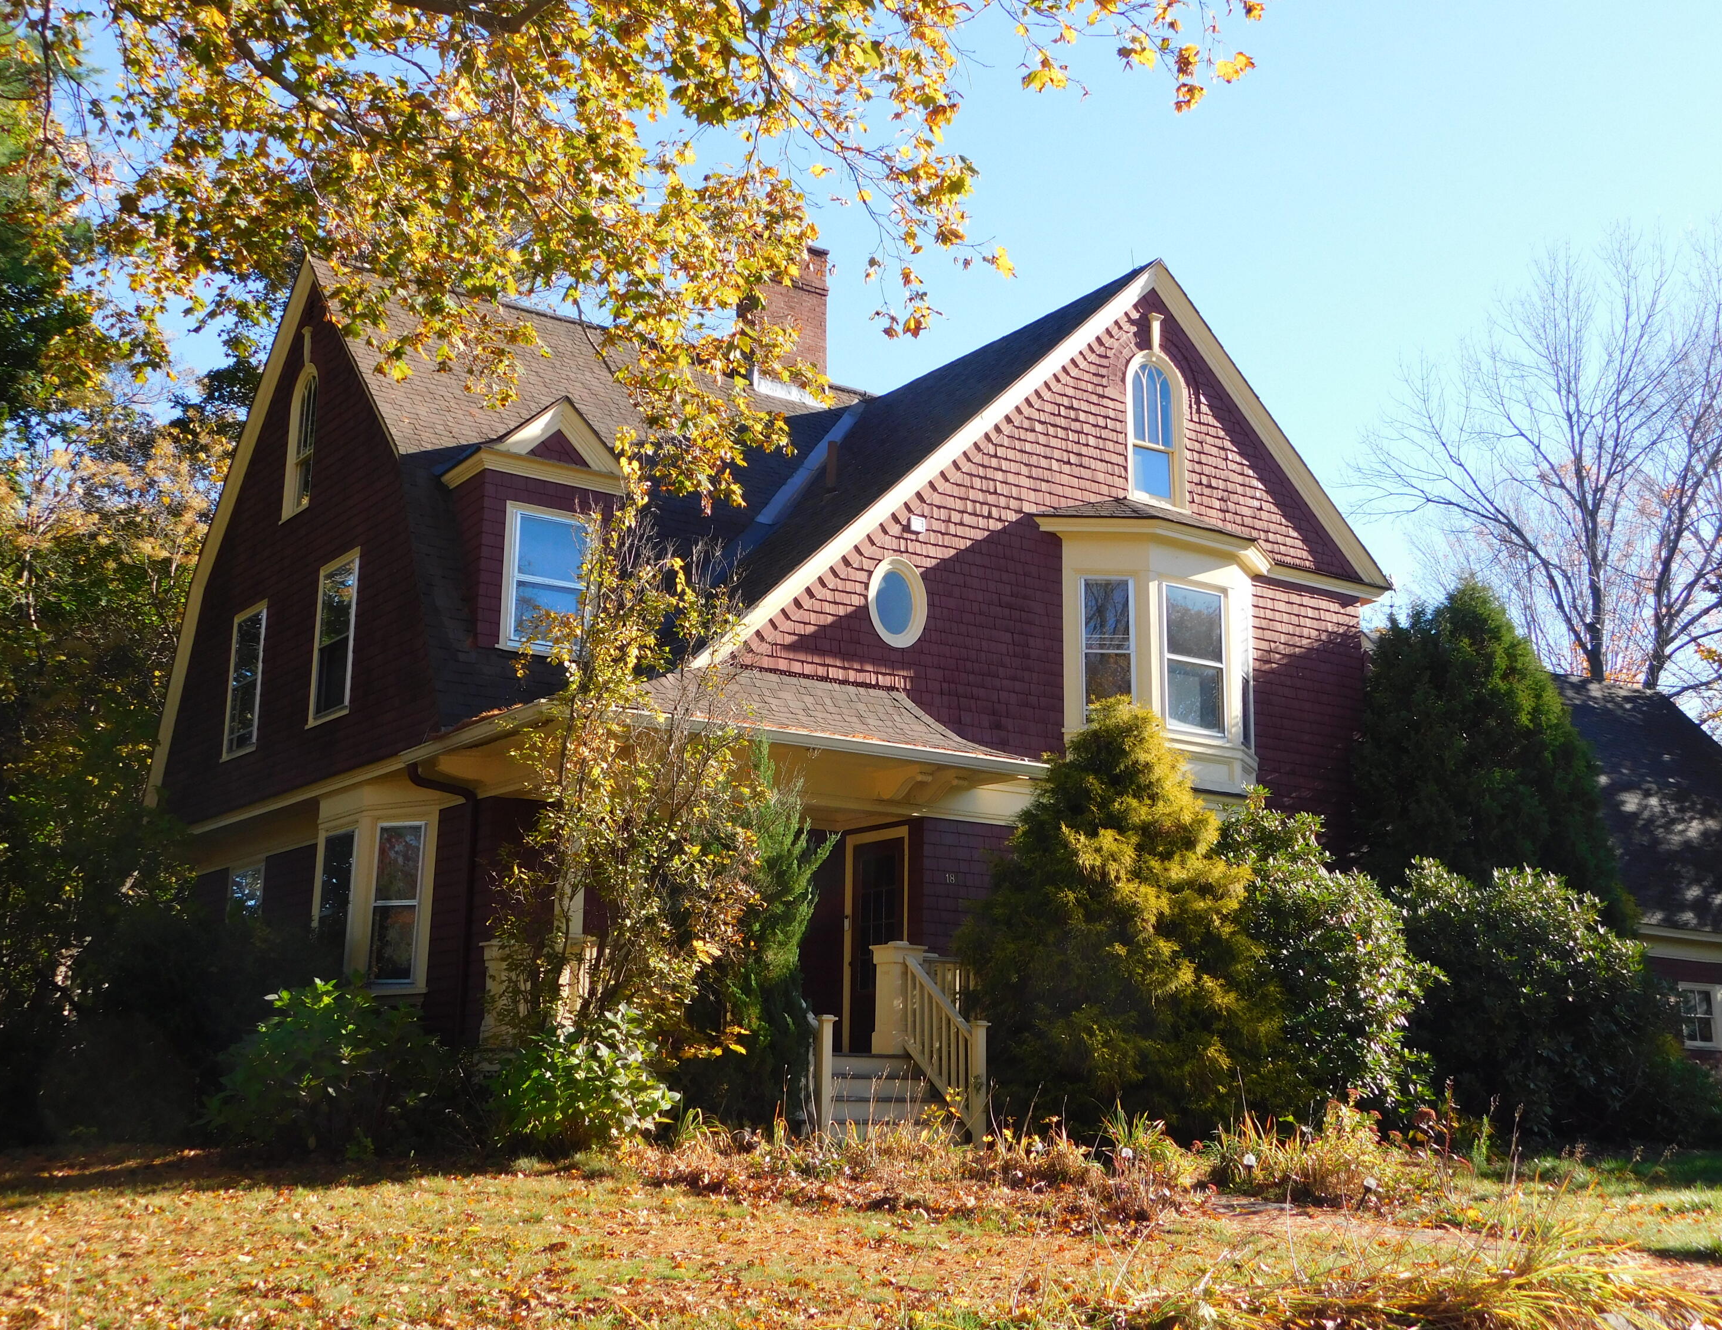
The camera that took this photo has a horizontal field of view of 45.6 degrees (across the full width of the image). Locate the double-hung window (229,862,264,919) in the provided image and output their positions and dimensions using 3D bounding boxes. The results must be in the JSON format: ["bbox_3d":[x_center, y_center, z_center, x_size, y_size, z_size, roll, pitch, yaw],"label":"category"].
[{"bbox_3d":[-7.352,3.133,24.409,0.130,1.420,1.070,9,-14,-33],"label":"double-hung window"}]

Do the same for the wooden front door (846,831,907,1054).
[{"bbox_3d":[0.165,2.930,21.559,0.120,2.300,1.060,9,-15,-34],"label":"wooden front door"}]

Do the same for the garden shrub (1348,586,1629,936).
[{"bbox_3d":[7.073,2.109,23.447,3.050,6.261,2.800,-3,-12,17],"label":"garden shrub"}]

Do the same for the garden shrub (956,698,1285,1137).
[{"bbox_3d":[2.335,2.301,18.515,2.942,4.035,2.883,1,-12,0],"label":"garden shrub"}]

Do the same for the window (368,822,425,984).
[{"bbox_3d":[-4.506,2.317,19.984,0.579,1.578,0.100,-5,-13,26],"label":"window"}]

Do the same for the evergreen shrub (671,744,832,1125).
[{"bbox_3d":[-0.877,2.238,16.533,1.361,3.233,1.297,1,-12,0],"label":"evergreen shrub"}]

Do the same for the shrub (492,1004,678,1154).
[{"bbox_3d":[-2.028,3.071,15.211,1.350,1.078,1.250,2,-12,-7],"label":"shrub"}]

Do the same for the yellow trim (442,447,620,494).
[{"bbox_3d":[-3.292,-1.819,20.670,1.650,0.230,1.100,9,-14,-33],"label":"yellow trim"}]

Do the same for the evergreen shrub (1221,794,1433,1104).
[{"bbox_3d":[4.335,2.815,19.732,2.350,3.215,2.200,-2,-12,12],"label":"evergreen shrub"}]

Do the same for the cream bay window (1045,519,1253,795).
[{"bbox_3d":[3.471,-0.003,22.050,2.950,2.820,0.720,9,-14,-33],"label":"cream bay window"}]

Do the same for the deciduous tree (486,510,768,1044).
[{"bbox_3d":[-1.777,1.185,15.602,2.141,4.880,1.927,9,-14,-33],"label":"deciduous tree"}]

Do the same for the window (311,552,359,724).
[{"bbox_3d":[-5.486,-0.275,21.362,0.130,1.620,1.070,9,-14,-33],"label":"window"}]

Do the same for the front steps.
[{"bbox_3d":[0.100,3.691,17.378,1.550,0.760,1.000,9,-14,-33],"label":"front steps"}]

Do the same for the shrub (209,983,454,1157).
[{"bbox_3d":[-4.315,3.272,16.742,1.950,1.375,1.700,4,-12,-14],"label":"shrub"}]

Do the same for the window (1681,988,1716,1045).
[{"bbox_3d":[11.419,4.807,27.993,0.720,0.760,0.120,9,-14,-33],"label":"window"}]

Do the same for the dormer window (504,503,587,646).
[{"bbox_3d":[-3.063,-0.800,20.122,0.840,1.350,0.130,9,-14,-33],"label":"dormer window"}]

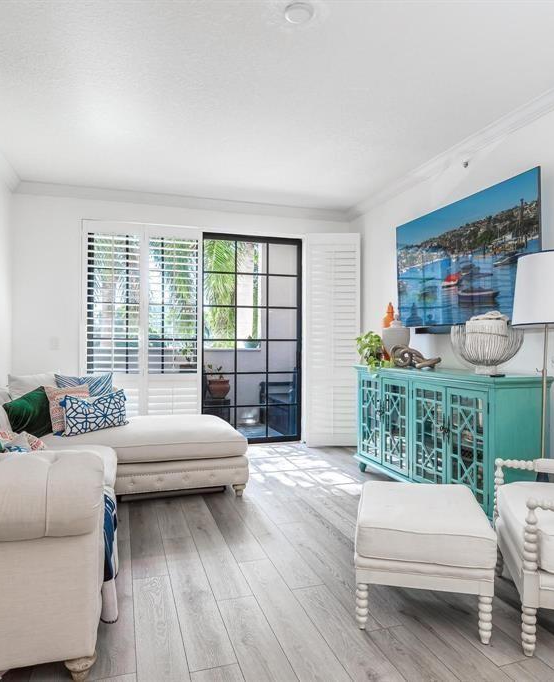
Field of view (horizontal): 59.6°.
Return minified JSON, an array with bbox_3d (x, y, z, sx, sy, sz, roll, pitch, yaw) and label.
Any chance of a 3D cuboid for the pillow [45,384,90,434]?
[{"bbox_3d":[-1.625,0.538,3.747,0.400,0.420,0.130,0,-18,-41],"label":"pillow"}]

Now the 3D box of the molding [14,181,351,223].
[{"bbox_3d":[-0.801,-1.463,5.136,3.554,0.100,0.075,0,0,-18],"label":"molding"}]

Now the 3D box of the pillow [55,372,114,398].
[{"bbox_3d":[-1.618,0.507,4.071,0.500,0.470,0.150,0,-18,-23],"label":"pillow"}]

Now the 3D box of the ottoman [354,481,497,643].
[{"bbox_3d":[0.653,0.972,2.236,0.540,0.445,0.630,0,0,12],"label":"ottoman"}]

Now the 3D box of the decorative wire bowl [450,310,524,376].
[{"bbox_3d":[1.383,0.016,3.199,0.430,0.415,0.430,0,0,0],"label":"decorative wire bowl"}]

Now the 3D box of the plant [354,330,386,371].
[{"bbox_3d":[0.887,0.109,4.538,0.290,0.380,0.290,0,0,0],"label":"plant"}]

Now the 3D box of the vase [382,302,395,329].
[{"bbox_3d":[1.055,-0.053,4.481,0.210,0.585,0.210,0,0,-18],"label":"vase"}]

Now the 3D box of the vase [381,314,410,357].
[{"bbox_3d":[1.046,-0.003,4.233,0.235,0.460,0.235,0,0,-18],"label":"vase"}]

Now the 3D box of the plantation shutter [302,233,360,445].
[{"bbox_3d":[0.624,-0.007,5.364,0.596,2.358,0.065,0,0,-5],"label":"plantation shutter"}]

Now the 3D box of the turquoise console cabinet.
[{"bbox_3d":[1.213,0.720,3.754,0.455,0.962,1.820,0,0,-18],"label":"turquoise console cabinet"}]

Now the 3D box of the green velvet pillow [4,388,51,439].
[{"bbox_3d":[-1.759,0.532,3.450,0.150,0.360,0.410,-25,-2,4],"label":"green velvet pillow"}]

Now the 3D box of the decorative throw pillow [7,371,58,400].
[{"bbox_3d":[-1.932,0.500,3.896,0.480,0.460,0.150,0,-18,-40],"label":"decorative throw pillow"}]

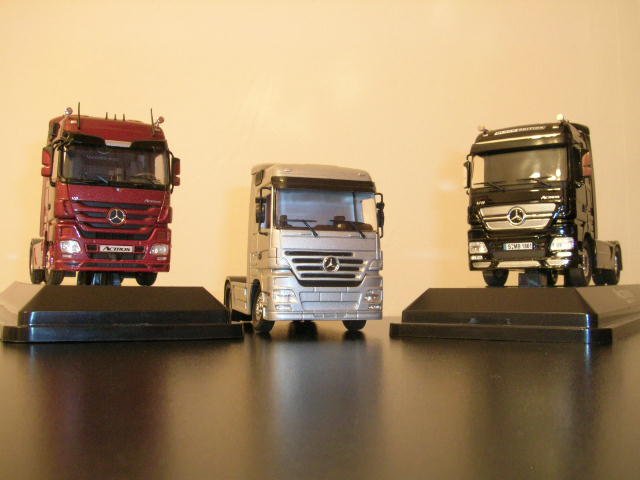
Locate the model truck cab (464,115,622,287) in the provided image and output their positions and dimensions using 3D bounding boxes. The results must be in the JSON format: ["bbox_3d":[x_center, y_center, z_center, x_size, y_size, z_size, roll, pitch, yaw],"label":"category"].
[{"bbox_3d":[0.141,-0.016,0.393,0.066,0.092,0.136,-2,-5,35],"label":"model truck cab"}]

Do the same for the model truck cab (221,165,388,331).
[{"bbox_3d":[-0.015,0.008,0.376,0.064,0.087,0.140,2,-4,-17],"label":"model truck cab"}]

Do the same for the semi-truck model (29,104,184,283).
[{"bbox_3d":[-0.134,-0.020,0.381,0.067,0.093,0.136,3,-5,-29],"label":"semi-truck model"}]

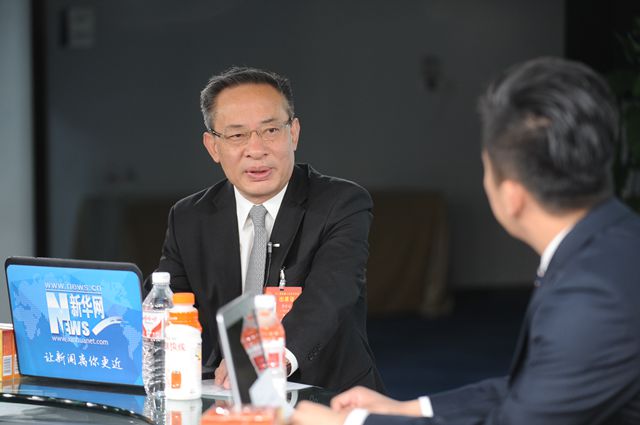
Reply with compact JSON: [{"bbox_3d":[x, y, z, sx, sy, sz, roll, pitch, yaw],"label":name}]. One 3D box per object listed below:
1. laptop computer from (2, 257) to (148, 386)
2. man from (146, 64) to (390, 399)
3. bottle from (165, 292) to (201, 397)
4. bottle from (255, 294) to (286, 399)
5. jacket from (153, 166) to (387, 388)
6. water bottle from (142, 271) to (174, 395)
[{"bbox_3d":[-0.385,0.198,3.700,0.315,0.240,0.275,2,4,29],"label":"laptop computer"},{"bbox_3d":[-0.099,0.365,3.750,0.510,1.280,0.700,1,4,16],"label":"man"},{"bbox_3d":[-0.247,0.244,3.550,0.068,0.192,0.068,0,4,0],"label":"bottle"},{"bbox_3d":[-0.090,0.246,3.280,0.067,0.215,0.067,0,4,0],"label":"bottle"},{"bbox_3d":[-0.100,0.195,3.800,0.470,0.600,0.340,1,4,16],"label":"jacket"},{"bbox_3d":[-0.292,0.224,3.590,0.067,0.226,0.067,0,4,0],"label":"water bottle"}]

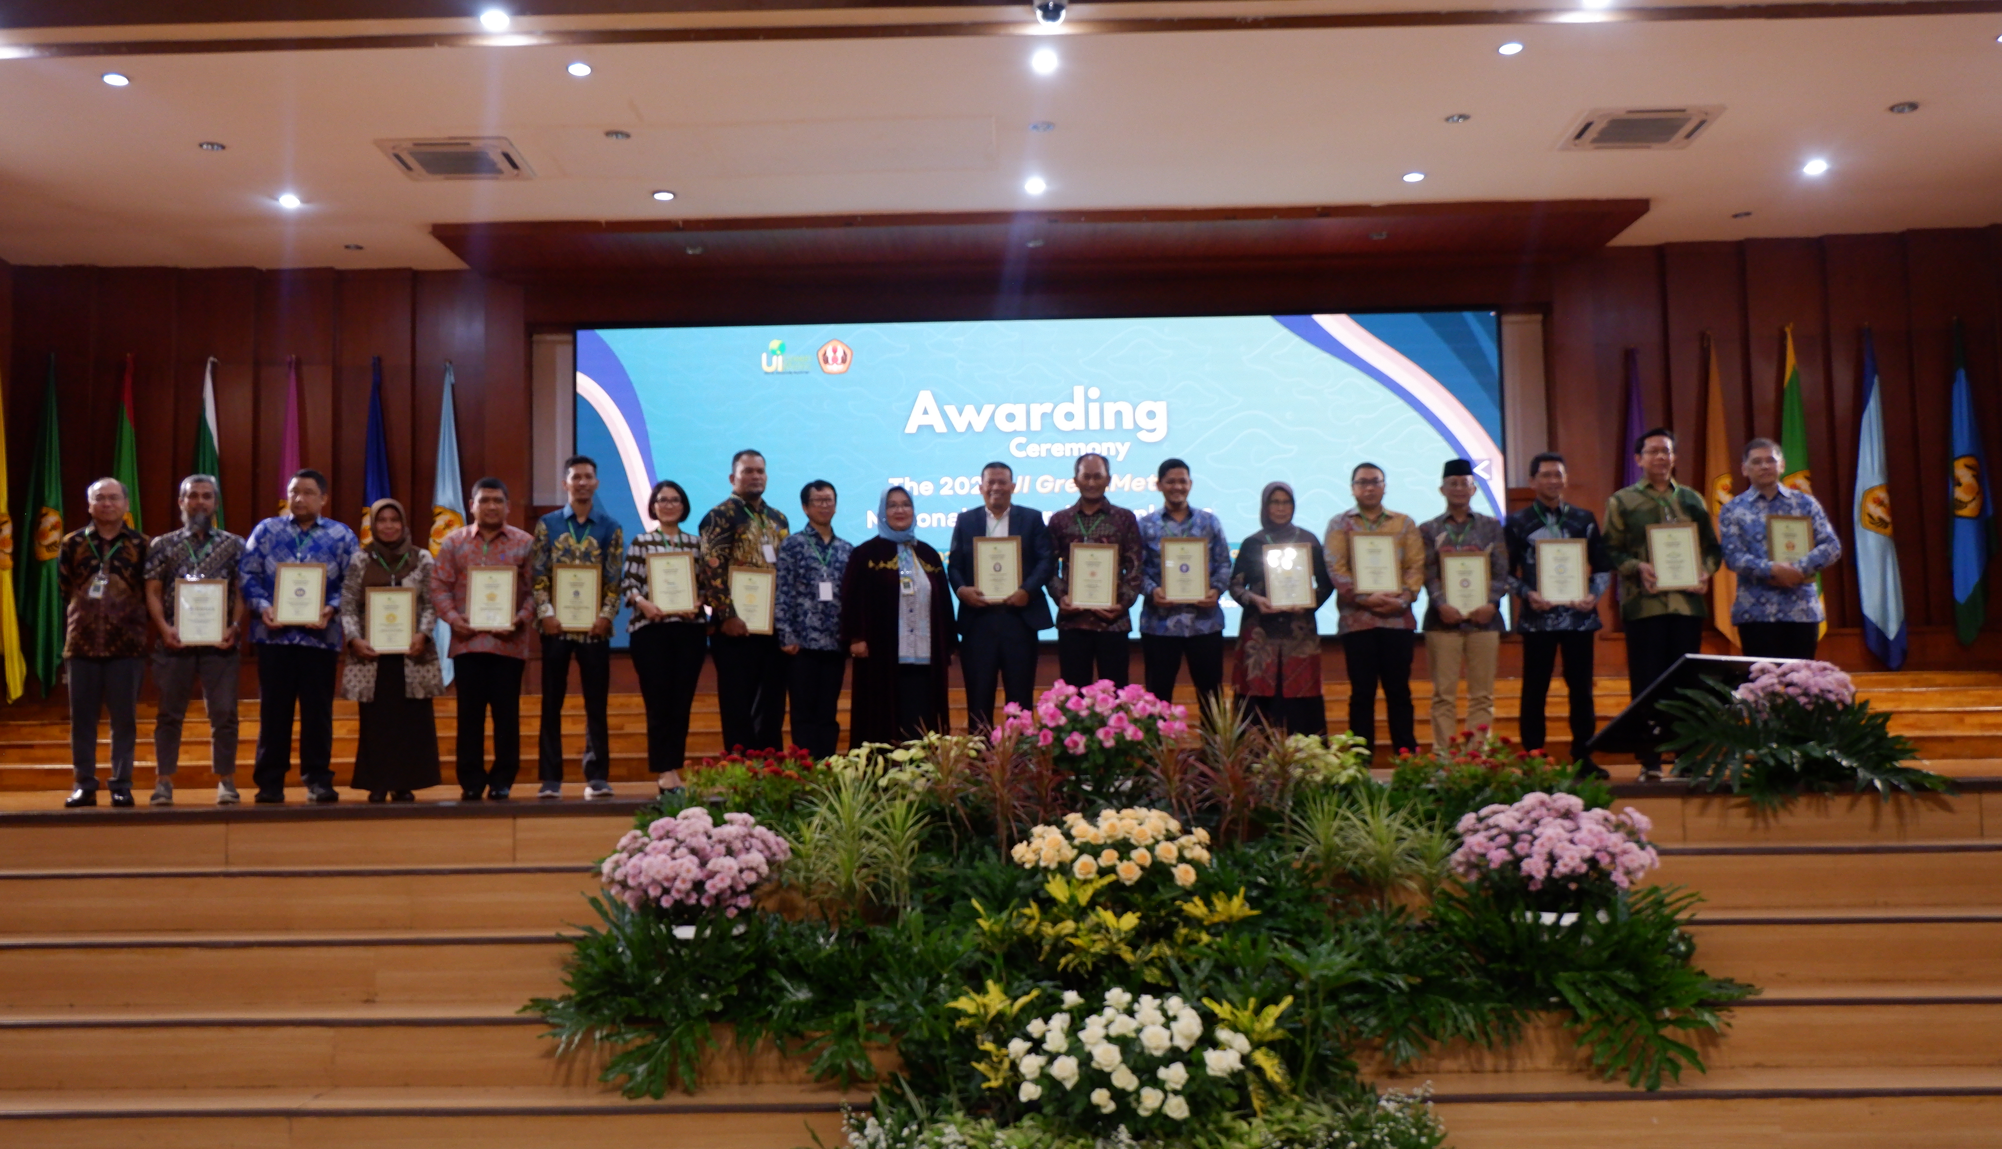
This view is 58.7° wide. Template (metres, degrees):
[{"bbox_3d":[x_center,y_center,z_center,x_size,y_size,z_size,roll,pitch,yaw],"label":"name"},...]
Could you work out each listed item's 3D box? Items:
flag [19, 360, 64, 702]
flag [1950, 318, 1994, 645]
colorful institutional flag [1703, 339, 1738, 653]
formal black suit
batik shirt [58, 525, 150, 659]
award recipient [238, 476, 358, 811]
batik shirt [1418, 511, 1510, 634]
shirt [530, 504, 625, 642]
[{"bbox_3d":[-8.203,-0.420,15.212,0.360,2.948,0.210,-1,-5,-5],"label":"flag"},{"bbox_3d":[8.125,-0.785,14.900,0.350,2.746,0.280,-2,-5,15],"label":"flag"},{"bbox_3d":[5.688,-0.628,14.006,0.310,2.480,0.220,-1,-5,7],"label":"colorful institutional flag"},{"bbox_3d":[0.000,0.352,9.103,0.550,1.433,0.360,-1,-5,0],"label":"formal black suit"},{"bbox_3d":[-4.534,0.092,9.000,0.404,0.667,0.290,0,-5,-16],"label":"batik shirt"},{"bbox_3d":[-3.532,0.308,8.970,0.544,1.682,0.430,0,-5,-12],"label":"award recipient"},{"bbox_3d":[2.353,-0.012,9.043,0.460,0.620,0.310,-2,-5,9],"label":"batik shirt"},{"bbox_3d":[-2.171,-0.005,9.115,0.490,0.716,0.360,0,-5,-10],"label":"shirt"}]

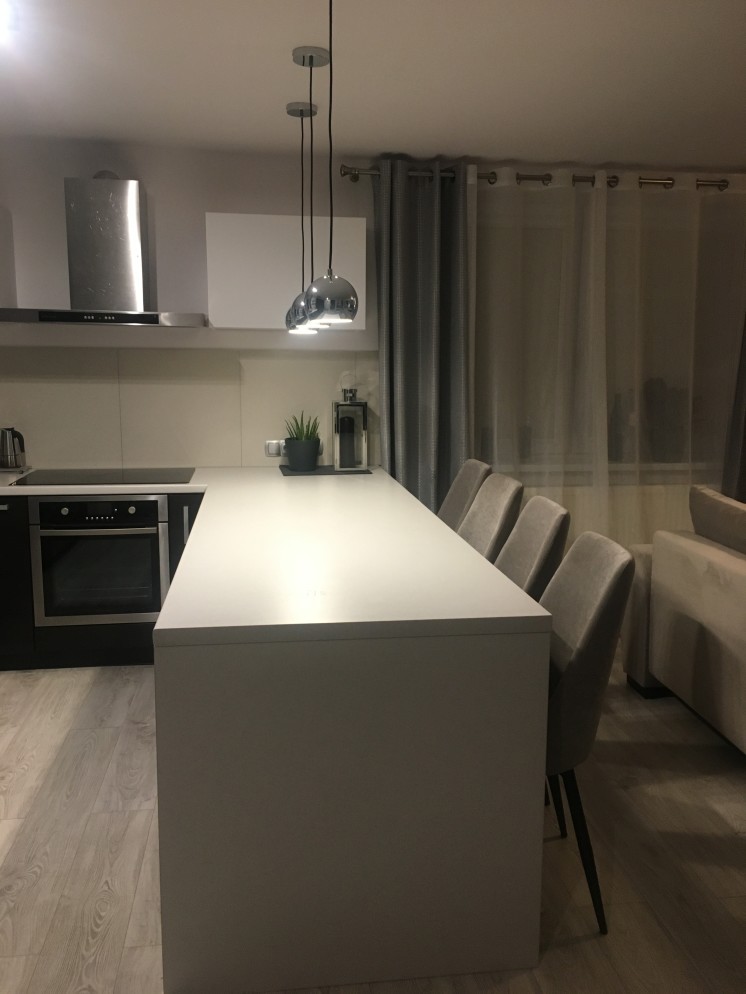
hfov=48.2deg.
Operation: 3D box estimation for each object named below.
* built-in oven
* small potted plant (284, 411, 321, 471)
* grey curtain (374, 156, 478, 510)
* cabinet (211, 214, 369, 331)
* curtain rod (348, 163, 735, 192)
[{"bbox_3d":[-1.252,0.244,3.997,0.597,0.595,0.550,-1,10,-8],"label":"built-in oven"},{"bbox_3d":[-0.353,-0.283,4.181,0.178,0.302,0.178,-1,10,-8],"label":"small potted plant"},{"bbox_3d":[0.241,-0.465,4.265,0.470,2.365,0.160,-1,10,-8],"label":"grey curtain"},{"bbox_3d":[-0.417,-1.070,4.043,0.735,0.518,0.325,-1,10,-8],"label":"cabinet"},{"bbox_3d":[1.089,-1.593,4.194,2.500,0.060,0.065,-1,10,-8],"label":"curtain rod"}]

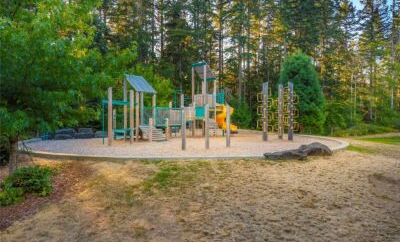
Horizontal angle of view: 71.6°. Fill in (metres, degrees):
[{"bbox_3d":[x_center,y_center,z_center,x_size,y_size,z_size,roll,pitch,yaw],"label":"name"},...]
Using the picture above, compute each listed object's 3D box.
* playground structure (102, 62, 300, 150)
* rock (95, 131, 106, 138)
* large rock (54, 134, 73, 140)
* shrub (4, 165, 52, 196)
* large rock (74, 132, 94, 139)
[{"bbox_3d":[0.300,-1.300,15.300,10.400,4.800,6.400,0,2,-12],"label":"playground structure"},{"bbox_3d":[-6.279,0.852,17.500,0.720,0.380,0.600,0,2,-10],"label":"rock"},{"bbox_3d":[-8.171,0.928,16.600,1.000,0.380,0.700,0,2,-10],"label":"large rock"},{"bbox_3d":[-4.043,1.395,6.500,1.080,0.550,0.850,0,2,-15],"label":"shrub"},{"bbox_3d":[-7.164,0.899,17.200,1.120,0.480,0.800,0,2,-10],"label":"large rock"}]

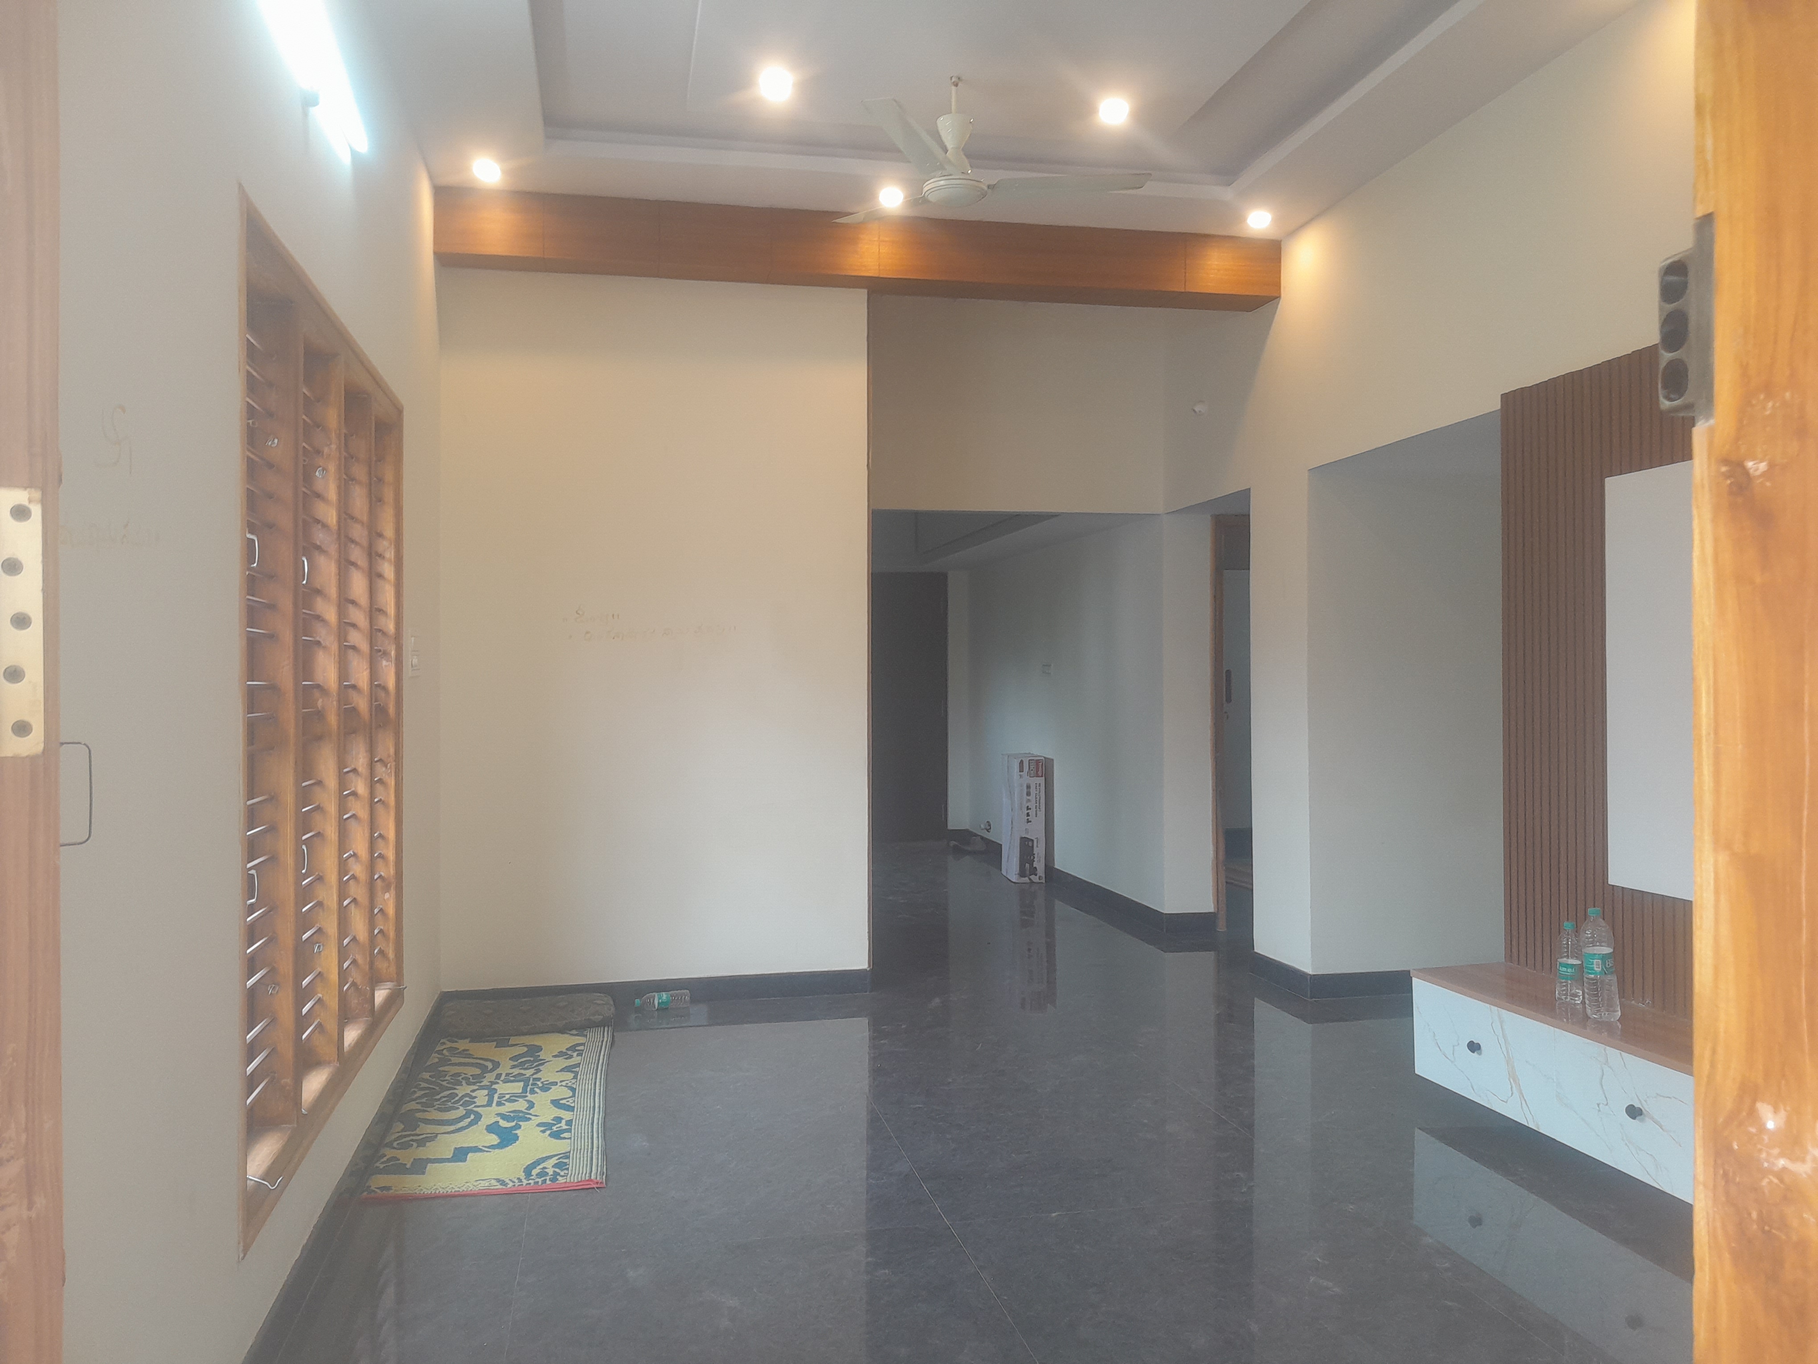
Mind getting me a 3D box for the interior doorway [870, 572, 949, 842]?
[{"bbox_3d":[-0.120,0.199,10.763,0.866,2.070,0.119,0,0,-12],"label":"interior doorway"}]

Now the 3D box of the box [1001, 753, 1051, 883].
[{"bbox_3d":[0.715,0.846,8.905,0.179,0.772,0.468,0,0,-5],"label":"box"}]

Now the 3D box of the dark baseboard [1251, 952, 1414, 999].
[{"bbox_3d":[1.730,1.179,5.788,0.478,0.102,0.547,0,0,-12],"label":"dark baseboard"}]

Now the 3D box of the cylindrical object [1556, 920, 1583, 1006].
[{"bbox_3d":[1.752,0.741,3.764,0.064,0.217,0.064,0,0,0],"label":"cylindrical object"}]

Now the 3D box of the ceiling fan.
[{"bbox_3d":[0.147,-1.650,4.328,1.124,0.386,1.124,0,0,-24],"label":"ceiling fan"}]

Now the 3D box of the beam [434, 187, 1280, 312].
[{"bbox_3d":[-0.125,-1.689,5.574,3.313,0.242,0.169,0,0,-12],"label":"beam"}]

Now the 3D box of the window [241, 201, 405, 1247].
[{"bbox_3d":[-1.389,0.052,3.355,0.119,1.801,2.010,0,0,-12],"label":"window"}]

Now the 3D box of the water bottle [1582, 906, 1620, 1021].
[{"bbox_3d":[1.756,0.709,3.595,0.078,0.280,0.078,0,0,0],"label":"water bottle"}]

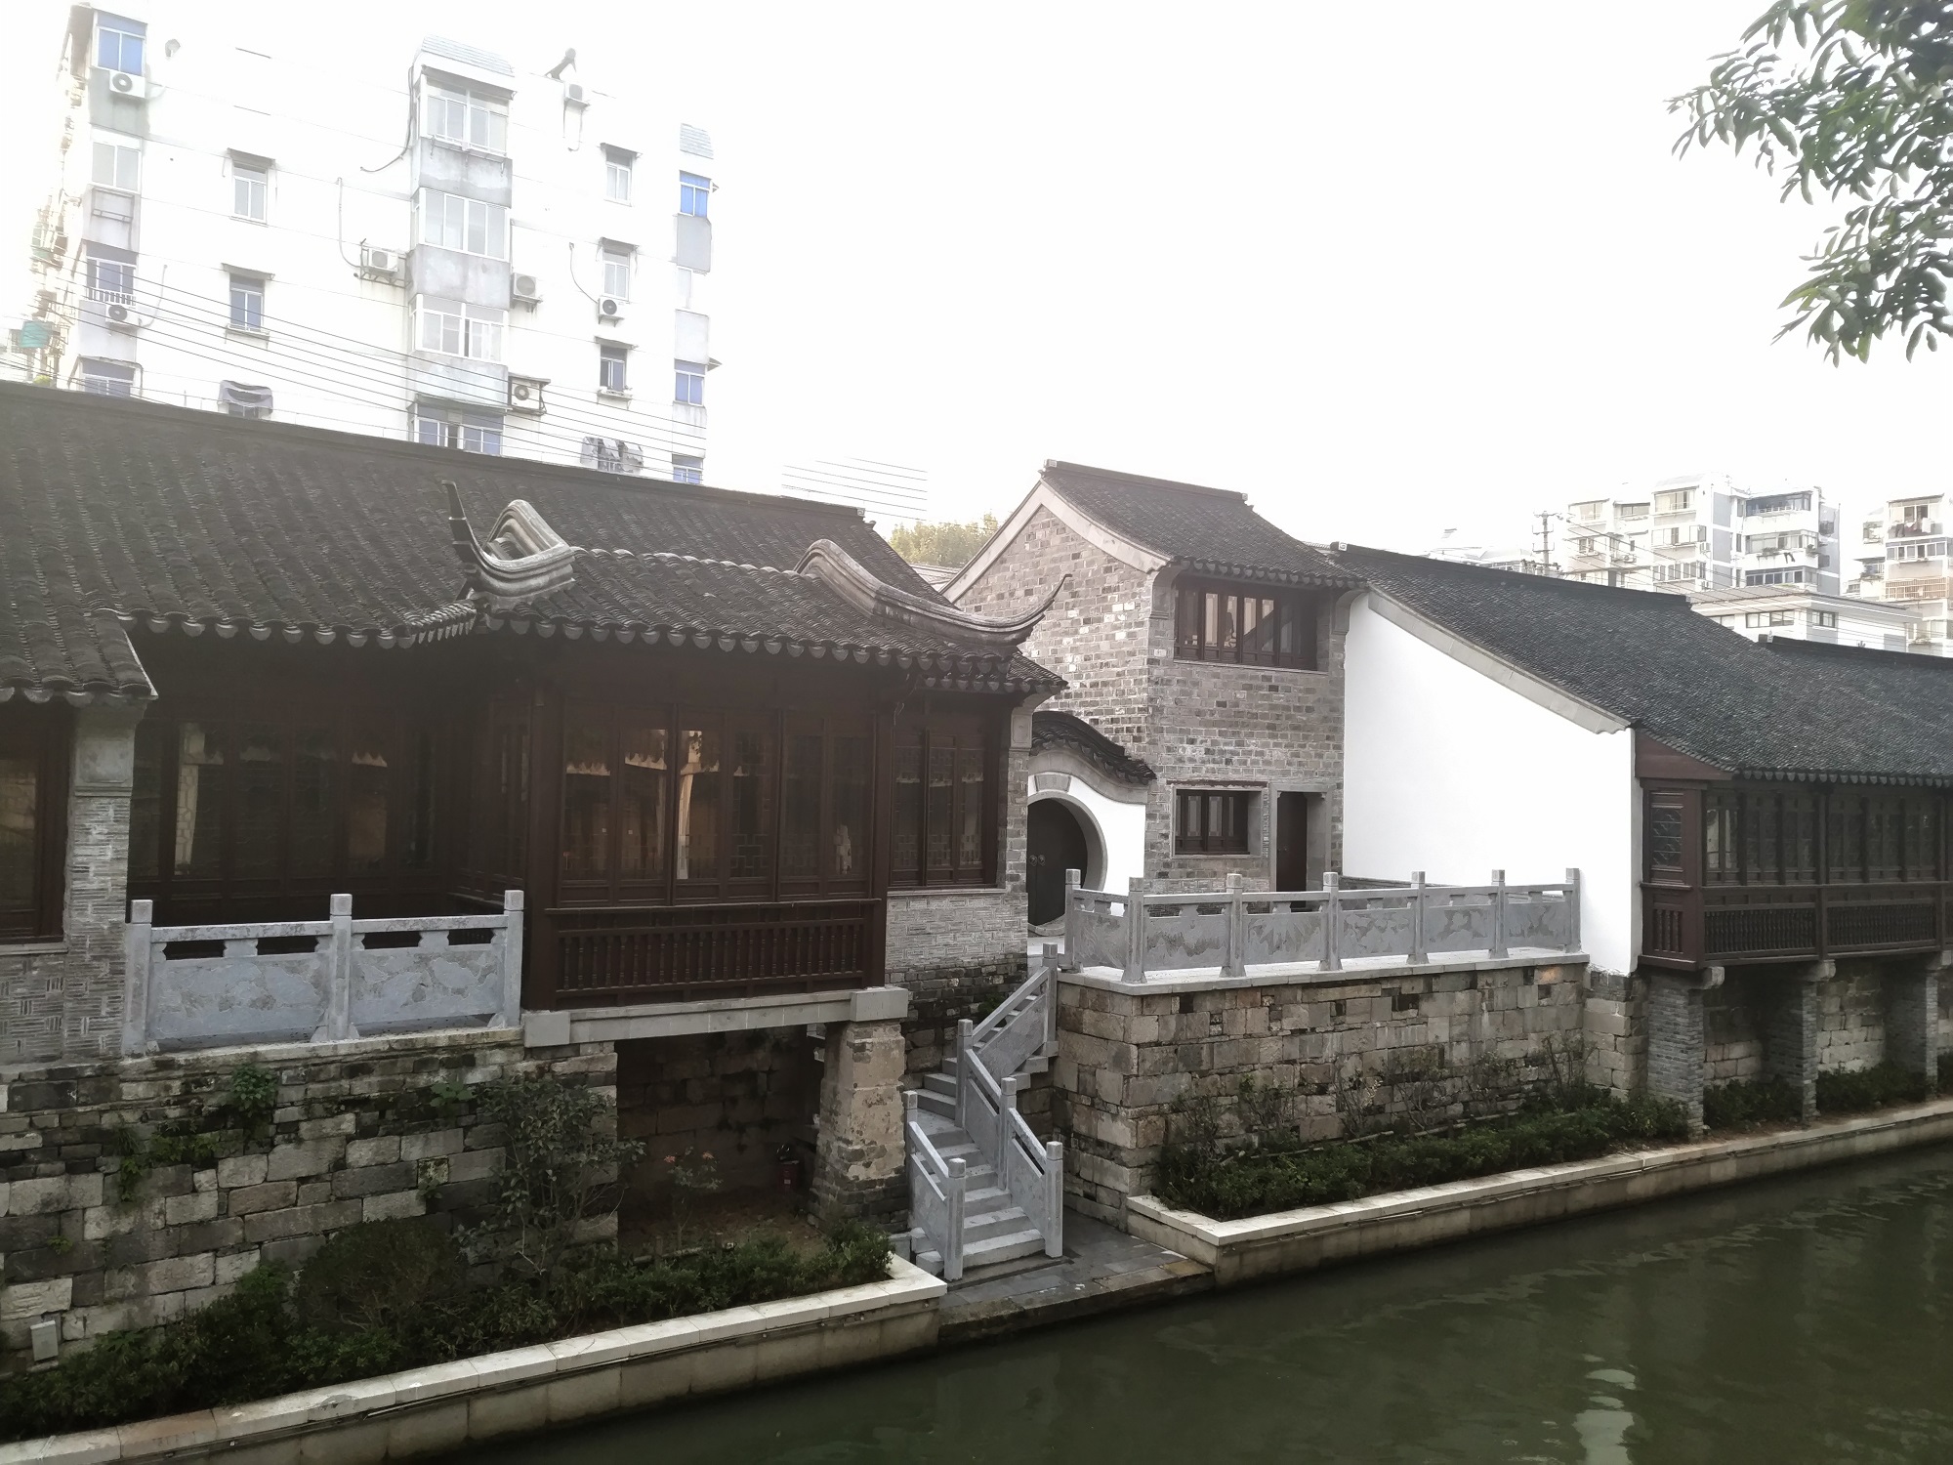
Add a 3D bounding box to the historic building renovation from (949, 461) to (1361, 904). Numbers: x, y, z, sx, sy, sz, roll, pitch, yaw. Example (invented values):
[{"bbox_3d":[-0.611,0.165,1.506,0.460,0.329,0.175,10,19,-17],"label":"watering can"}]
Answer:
[{"bbox_3d":[2.895,-0.703,24.718,4.385,7.531,6.740,3,-3,-31],"label":"historic building renovation"}]

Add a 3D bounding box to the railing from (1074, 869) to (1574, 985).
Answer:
[{"bbox_3d":[4.615,2.263,17.534,7.812,1.112,1.117,3,-3,-31],"label":"railing"}]

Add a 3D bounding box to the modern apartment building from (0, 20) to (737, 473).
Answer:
[{"bbox_3d":[-18.783,-7.728,43.934,16.000,21.900,15.000,3,-3,-34],"label":"modern apartment building"}]

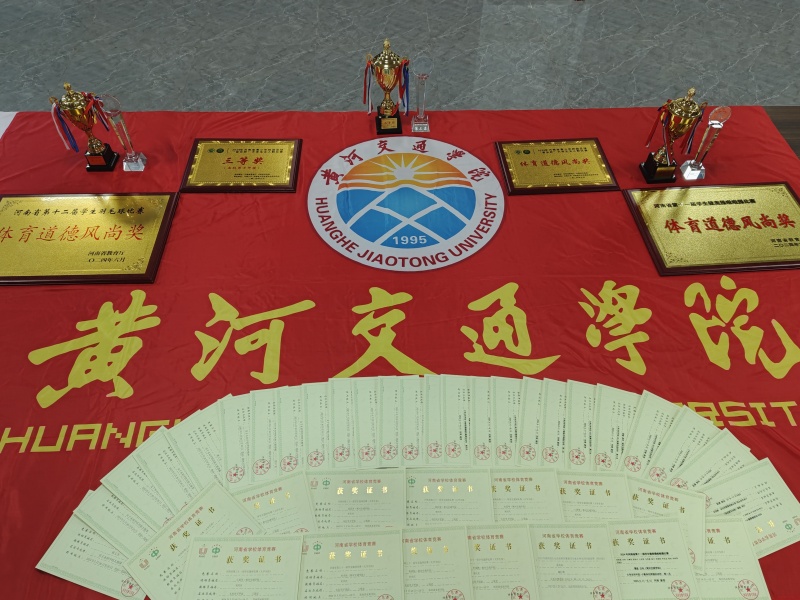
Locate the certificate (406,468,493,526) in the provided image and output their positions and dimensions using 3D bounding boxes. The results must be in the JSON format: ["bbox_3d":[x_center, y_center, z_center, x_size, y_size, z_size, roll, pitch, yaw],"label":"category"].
[{"bbox_3d":[0.101,0.507,1.313,0.260,0.004,0.185,0,54,0],"label":"certificate"}]

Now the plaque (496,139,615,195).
[{"bbox_3d":[0.662,-0.575,2.258,0.463,0.020,0.344,-3,53,-3],"label":"plaque"}]

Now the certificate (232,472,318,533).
[{"bbox_3d":[-0.343,0.542,1.288,0.260,0.004,0.185,-14,55,-10],"label":"certificate"}]

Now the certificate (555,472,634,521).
[{"bbox_3d":[0.474,0.548,1.397,0.282,0.003,0.201,3,52,1],"label":"certificate"}]

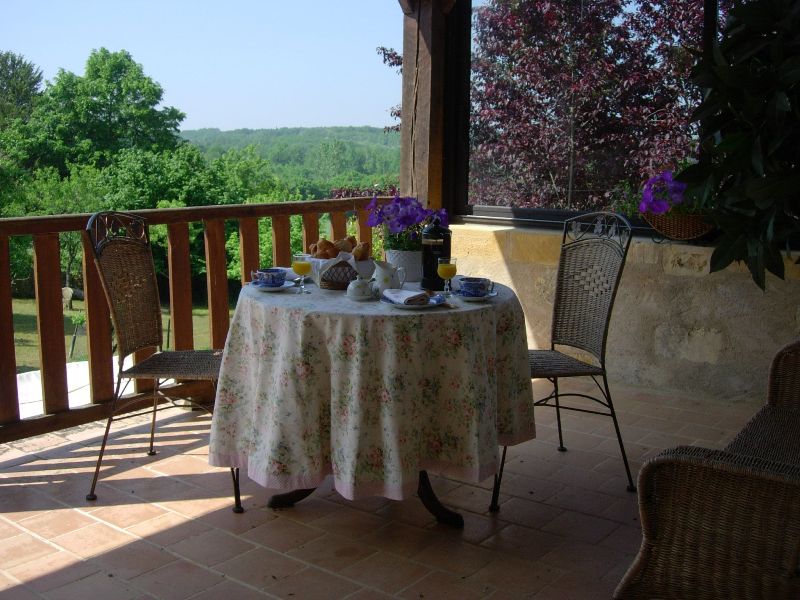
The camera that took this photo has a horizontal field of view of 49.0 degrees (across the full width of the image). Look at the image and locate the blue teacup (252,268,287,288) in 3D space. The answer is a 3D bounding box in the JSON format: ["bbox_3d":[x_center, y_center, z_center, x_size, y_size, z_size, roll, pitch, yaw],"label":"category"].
[{"bbox_3d":[-0.486,-0.087,3.245,0.132,0.066,0.110,0,9,0],"label":"blue teacup"}]

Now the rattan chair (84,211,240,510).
[{"bbox_3d":[-0.789,0.183,3.258,0.615,1.019,0.518,2,9,12],"label":"rattan chair"}]

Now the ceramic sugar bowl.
[{"bbox_3d":[-0.133,-0.046,3.017,0.105,0.079,0.100,0,9,0],"label":"ceramic sugar bowl"}]

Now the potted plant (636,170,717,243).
[{"bbox_3d":[1.422,-0.490,4.484,0.410,0.365,0.320,7,11,38],"label":"potted plant"}]

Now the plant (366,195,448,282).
[{"bbox_3d":[0.029,-0.239,3.422,0.315,0.335,0.290,0,9,0],"label":"plant"}]

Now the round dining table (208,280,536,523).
[{"bbox_3d":[-0.095,0.251,3.233,1.195,0.578,1.171,0,9,0],"label":"round dining table"}]

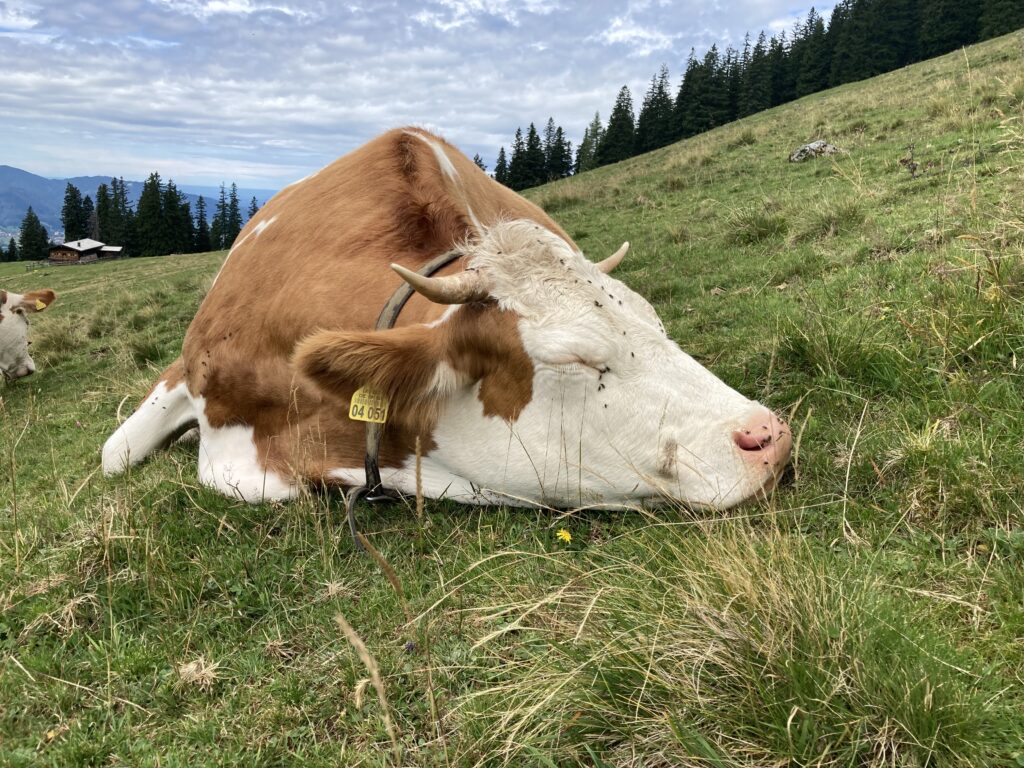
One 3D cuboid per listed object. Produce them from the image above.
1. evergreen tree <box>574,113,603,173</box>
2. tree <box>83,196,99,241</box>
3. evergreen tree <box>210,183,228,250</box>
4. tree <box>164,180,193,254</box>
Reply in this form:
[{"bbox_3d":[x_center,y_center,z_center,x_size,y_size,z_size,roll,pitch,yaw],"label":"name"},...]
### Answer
[{"bbox_3d":[18.656,-58.713,202.000,6.549,14.316,6.549,3,13,0],"label":"evergreen tree"},{"bbox_3d":[-116.590,-44.027,229.731,4.715,16.650,4.715,-4,15,-26],"label":"tree"},{"bbox_3d":[-78.395,-44.809,222.000,4.622,17.891,4.622,3,13,0],"label":"evergreen tree"},{"bbox_3d":[-93.718,-46.553,232.827,8.433,20.710,8.433,-2,14,-22],"label":"tree"}]

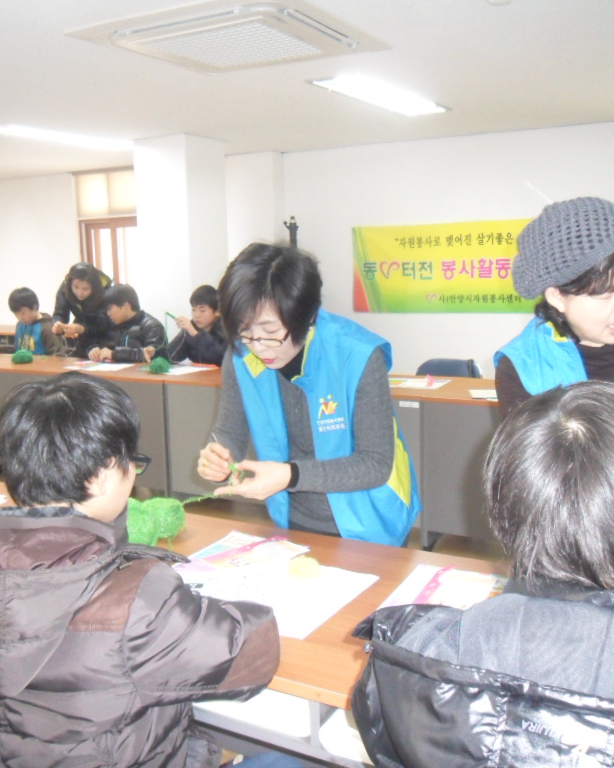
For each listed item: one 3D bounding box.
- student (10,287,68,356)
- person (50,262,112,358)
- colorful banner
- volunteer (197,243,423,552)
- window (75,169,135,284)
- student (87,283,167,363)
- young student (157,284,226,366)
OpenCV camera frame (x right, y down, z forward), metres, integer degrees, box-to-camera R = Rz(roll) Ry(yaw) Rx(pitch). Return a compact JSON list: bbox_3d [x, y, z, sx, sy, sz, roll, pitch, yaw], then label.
[{"bbox_3d":[-1.922,-0.097,5.676,0.440,1.200,0.600,3,11,29],"label":"student"},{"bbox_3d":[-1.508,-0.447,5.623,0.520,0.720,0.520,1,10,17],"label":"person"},{"bbox_3d":[1.295,-0.923,6.388,2.062,0.725,0.020,3,11,29],"label":"colorful banner"},{"bbox_3d":[0.065,0.383,1.869,0.490,1.410,0.650,5,12,34],"label":"volunteer"},{"bbox_3d":[-1.984,-1.301,8.183,0.882,1.714,0.120,3,11,29],"label":"window"},{"bbox_3d":[-1.186,-0.049,5.253,0.460,1.200,0.600,5,12,34],"label":"student"},{"bbox_3d":[-0.563,-0.011,4.914,0.450,1.200,0.600,4,11,31],"label":"young student"}]

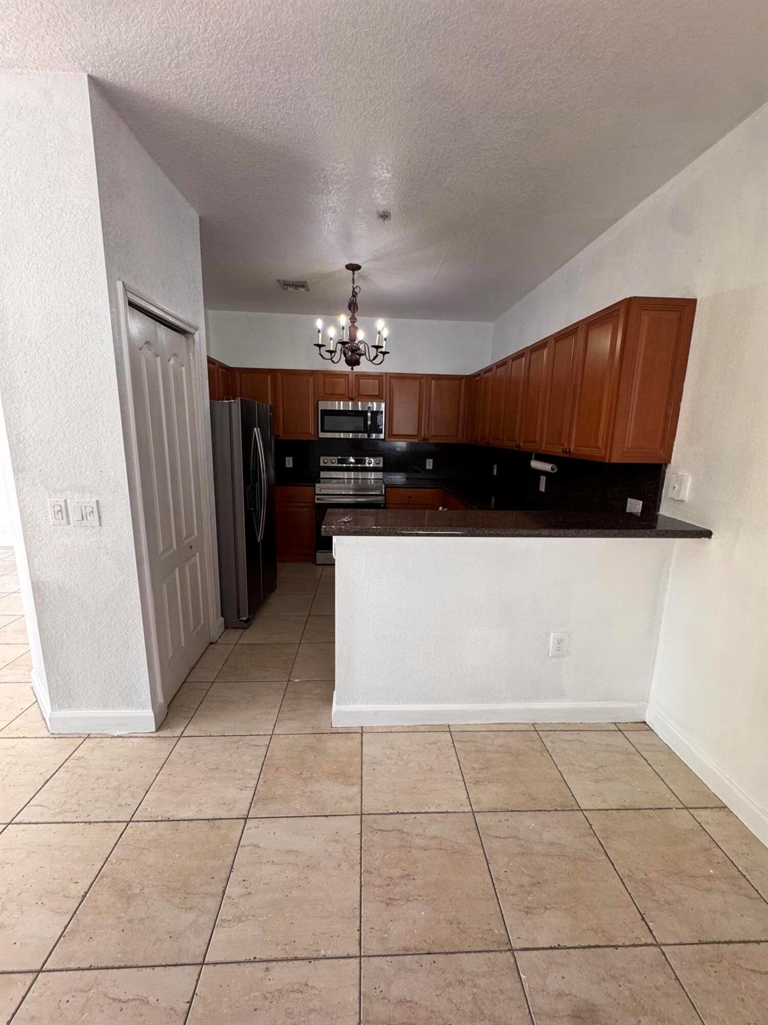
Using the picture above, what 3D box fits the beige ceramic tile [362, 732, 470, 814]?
[{"bbox_3d":[0.129,1.187,1.911,0.453,0.010,0.453,1,12,-3],"label":"beige ceramic tile"}]

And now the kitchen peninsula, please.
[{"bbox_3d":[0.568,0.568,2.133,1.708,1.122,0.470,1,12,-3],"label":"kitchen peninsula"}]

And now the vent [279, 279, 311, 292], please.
[{"bbox_3d":[-0.827,-2.090,3.825,0.262,0.020,0.292,1,12,-3],"label":"vent"}]

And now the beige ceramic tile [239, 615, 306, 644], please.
[{"bbox_3d":[-0.845,0.904,3.210,0.453,0.010,0.453,1,12,-3],"label":"beige ceramic tile"}]

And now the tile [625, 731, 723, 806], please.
[{"bbox_3d":[1.348,1.195,1.964,0.155,0.010,0.451,1,12,-3],"label":"tile"}]

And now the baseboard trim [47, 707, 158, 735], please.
[{"bbox_3d":[-1.414,1.047,2.081,0.530,0.132,0.016,1,12,-3],"label":"baseboard trim"}]

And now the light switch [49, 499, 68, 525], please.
[{"bbox_3d":[-1.461,-0.004,1.864,0.069,0.117,0.010,1,12,-3],"label":"light switch"}]

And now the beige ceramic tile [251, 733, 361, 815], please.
[{"bbox_3d":[-0.327,1.183,1.889,0.453,0.010,0.453,1,12,-3],"label":"beige ceramic tile"}]

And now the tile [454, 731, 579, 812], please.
[{"bbox_3d":[0.586,1.192,1.933,0.453,0.010,0.453,1,12,-3],"label":"tile"}]

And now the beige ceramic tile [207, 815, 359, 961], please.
[{"bbox_3d":[-0.306,1.271,1.439,0.451,0.010,0.451,1,12,-3],"label":"beige ceramic tile"}]

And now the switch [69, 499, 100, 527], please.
[{"bbox_3d":[-1.357,0.004,1.880,0.124,0.124,0.011,1,12,-3],"label":"switch"}]

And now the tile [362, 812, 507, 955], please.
[{"bbox_3d":[0.149,1.279,1.464,0.453,0.010,0.453,1,12,-3],"label":"tile"}]

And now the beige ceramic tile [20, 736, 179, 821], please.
[{"bbox_3d":[-1.240,1.174,1.846,0.453,0.010,0.453,1,12,-3],"label":"beige ceramic tile"}]

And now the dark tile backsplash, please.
[{"bbox_3d":[-0.087,-0.348,3.626,2.893,0.470,3.160,1,12,-3],"label":"dark tile backsplash"}]

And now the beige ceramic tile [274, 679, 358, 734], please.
[{"bbox_3d":[-0.346,1.088,2.332,0.451,0.010,0.451,1,12,-3],"label":"beige ceramic tile"}]

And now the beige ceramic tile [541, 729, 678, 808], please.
[{"bbox_3d":[1.040,1.192,1.950,0.451,0.010,0.451,1,12,-3],"label":"beige ceramic tile"}]

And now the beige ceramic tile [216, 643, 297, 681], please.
[{"bbox_3d":[-0.824,0.996,2.763,0.453,0.010,0.453,1,12,-3],"label":"beige ceramic tile"}]

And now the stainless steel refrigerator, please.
[{"bbox_3d":[-1.415,-0.047,3.466,0.850,1.730,0.900,1,12,-3],"label":"stainless steel refrigerator"}]

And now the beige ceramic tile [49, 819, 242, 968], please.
[{"bbox_3d":[-0.762,1.267,1.418,0.451,0.010,0.451,1,12,-3],"label":"beige ceramic tile"}]

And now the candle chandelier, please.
[{"bbox_3d":[-0.257,-1.597,3.422,0.630,0.790,0.630,1,12,-3],"label":"candle chandelier"}]

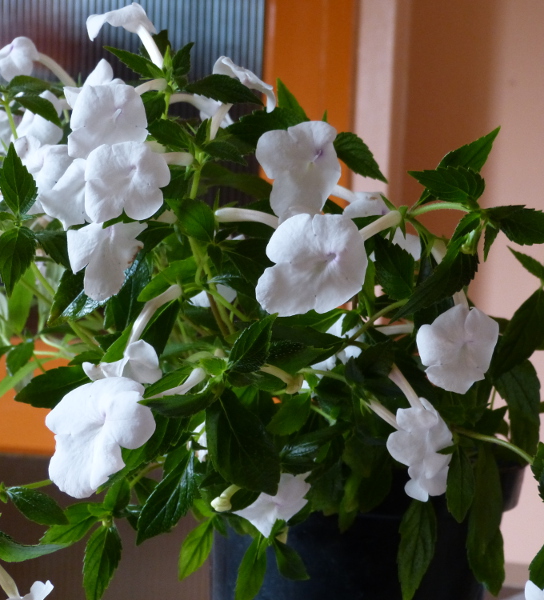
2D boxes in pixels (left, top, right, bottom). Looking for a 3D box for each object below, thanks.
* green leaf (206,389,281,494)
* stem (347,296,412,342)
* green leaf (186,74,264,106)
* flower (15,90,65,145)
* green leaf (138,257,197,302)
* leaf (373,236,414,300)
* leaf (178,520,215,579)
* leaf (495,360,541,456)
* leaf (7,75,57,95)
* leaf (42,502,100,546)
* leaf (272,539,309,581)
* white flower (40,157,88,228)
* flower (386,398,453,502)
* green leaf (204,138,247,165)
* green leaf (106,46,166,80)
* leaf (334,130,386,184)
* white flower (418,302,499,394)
[{"bbox_3d":[-0.013,0.066,0.605,0.031,0.053,0.012,-30,0,24],"label":"green leaf"},{"bbox_3d":[0.050,0.009,0.600,0.036,0.004,0.004,-34,0,-8],"label":"stem"},{"bbox_3d":[-0.022,-0.096,0.610,0.039,0.008,0.021,13,37,7],"label":"green leaf"},{"bbox_3d":[-0.135,-0.105,0.750,0.036,0.036,0.018,0,12,35],"label":"flower"},{"bbox_3d":[-0.049,-0.009,0.615,0.035,0.008,0.019,-35,42,-17],"label":"green leaf"},{"bbox_3d":[0.061,-0.018,0.655,0.021,0.038,0.008,-39,16,-11],"label":"leaf"},{"bbox_3d":[-0.037,0.124,0.640,0.016,0.033,0.010,29,0,8],"label":"leaf"},{"bbox_3d":[0.132,0.060,0.703,0.020,0.055,0.009,-12,-5,4],"label":"leaf"},{"bbox_3d":[-0.122,-0.108,0.660,0.027,0.008,0.017,-2,25,-33],"label":"leaf"},{"bbox_3d":[-0.093,0.107,0.600,0.030,0.008,0.018,-23,38,-10],"label":"leaf"},{"bbox_3d":[0.009,0.121,0.605,0.013,0.024,0.009,-41,0,-16],"label":"leaf"},{"bbox_3d":[-0.106,-0.059,0.700,0.042,0.042,0.022,3,10,20],"label":"white flower"},{"bbox_3d":[0.067,0.068,0.585,0.030,0.043,0.018,-1,18,-45],"label":"flower"},{"bbox_3d":[-0.025,-0.082,0.710,0.026,0.007,0.014,21,34,21],"label":"green leaf"},{"bbox_3d":[-0.065,-0.112,0.610,0.031,0.008,0.015,25,32,-19],"label":"green leaf"},{"bbox_3d":[0.041,-0.066,0.610,0.035,0.008,0.020,41,44,16],"label":"leaf"},{"bbox_3d":[0.096,0.026,0.670,0.042,0.046,0.018,2,12,2],"label":"white flower"}]

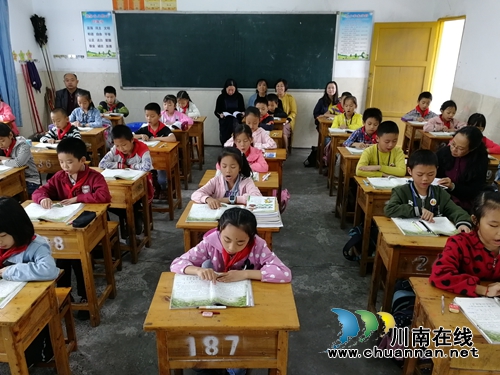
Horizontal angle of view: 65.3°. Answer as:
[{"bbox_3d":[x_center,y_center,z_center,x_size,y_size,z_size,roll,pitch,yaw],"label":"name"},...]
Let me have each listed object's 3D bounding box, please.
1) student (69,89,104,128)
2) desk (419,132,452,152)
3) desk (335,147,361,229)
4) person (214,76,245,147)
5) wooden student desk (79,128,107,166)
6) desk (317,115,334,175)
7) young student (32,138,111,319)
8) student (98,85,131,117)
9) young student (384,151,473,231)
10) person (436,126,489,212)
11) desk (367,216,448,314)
[{"bbox_3d":[-2.131,-0.633,5.062,0.500,1.190,0.640,1,21,3],"label":"student"},{"bbox_3d":[2.357,-0.279,4.711,0.600,0.736,0.370,1,21,2],"label":"desk"},{"bbox_3d":[1.184,0.017,3.911,0.600,0.736,0.370,1,21,2],"label":"desk"},{"bbox_3d":[-0.316,-1.135,6.347,0.497,1.198,0.670,1,21,3],"label":"person"},{"bbox_3d":[-2.049,-0.339,4.824,0.600,0.736,0.370,1,21,2],"label":"wooden student desk"},{"bbox_3d":[1.259,-0.573,5.533,0.609,0.750,0.381,1,21,3],"label":"desk"},{"bbox_3d":[-1.185,0.258,2.726,0.520,1.170,0.630,1,21,4],"label":"young student"},{"bbox_3d":[-1.997,-0.947,5.882,0.470,1.130,0.580,1,21,2],"label":"student"},{"bbox_3d":[1.058,0.326,2.587,0.477,1.167,0.609,1,21,3],"label":"young student"},{"bbox_3d":[1.658,0.082,3.174,0.515,1.205,0.700,19,28,39],"label":"person"},{"bbox_3d":[1.054,0.597,2.370,0.600,0.736,0.370,1,21,2],"label":"desk"}]

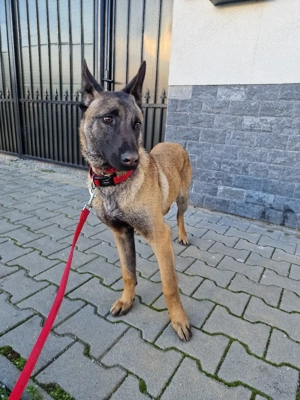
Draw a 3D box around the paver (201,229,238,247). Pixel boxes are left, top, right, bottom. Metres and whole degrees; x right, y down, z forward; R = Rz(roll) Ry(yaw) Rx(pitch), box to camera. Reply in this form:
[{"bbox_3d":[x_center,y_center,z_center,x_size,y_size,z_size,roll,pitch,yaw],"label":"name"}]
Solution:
[{"bbox_3d":[0.429,0.264,1.645,0.198,0.066,0.163,13,19,29],"label":"paver"}]

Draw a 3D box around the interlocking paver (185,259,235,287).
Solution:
[{"bbox_3d":[0.283,0.371,1.254,0.200,0.060,0.162,13,19,30],"label":"interlocking paver"}]

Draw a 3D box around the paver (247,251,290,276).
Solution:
[{"bbox_3d":[0.609,0.353,1.385,0.200,0.060,0.162,13,19,30],"label":"paver"}]

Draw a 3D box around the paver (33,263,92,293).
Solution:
[{"bbox_3d":[-0.373,0.363,1.153,0.198,0.066,0.163,13,19,29],"label":"paver"}]

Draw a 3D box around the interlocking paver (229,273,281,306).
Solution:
[{"bbox_3d":[0.454,0.411,1.154,0.200,0.060,0.162,13,19,30],"label":"interlocking paver"}]

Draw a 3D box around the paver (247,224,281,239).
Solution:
[{"bbox_3d":[0.753,0.244,1.777,0.198,0.066,0.163,13,19,29],"label":"paver"}]

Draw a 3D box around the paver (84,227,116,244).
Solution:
[{"bbox_3d":[-0.227,0.252,1.545,0.198,0.066,0.163,13,19,29],"label":"paver"}]

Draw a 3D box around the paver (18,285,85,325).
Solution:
[{"bbox_3d":[-0.368,0.416,0.997,0.200,0.060,0.162,13,19,30],"label":"paver"}]

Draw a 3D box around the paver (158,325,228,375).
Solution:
[{"bbox_3d":[0.137,0.484,0.861,0.198,0.066,0.163,13,19,29],"label":"paver"}]

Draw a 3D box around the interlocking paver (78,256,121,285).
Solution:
[{"bbox_3d":[-0.211,0.353,1.219,0.198,0.066,0.163,13,19,29],"label":"interlocking paver"}]

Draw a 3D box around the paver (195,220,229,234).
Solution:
[{"bbox_3d":[0.421,0.213,1.809,0.198,0.066,0.163,13,19,29],"label":"paver"}]

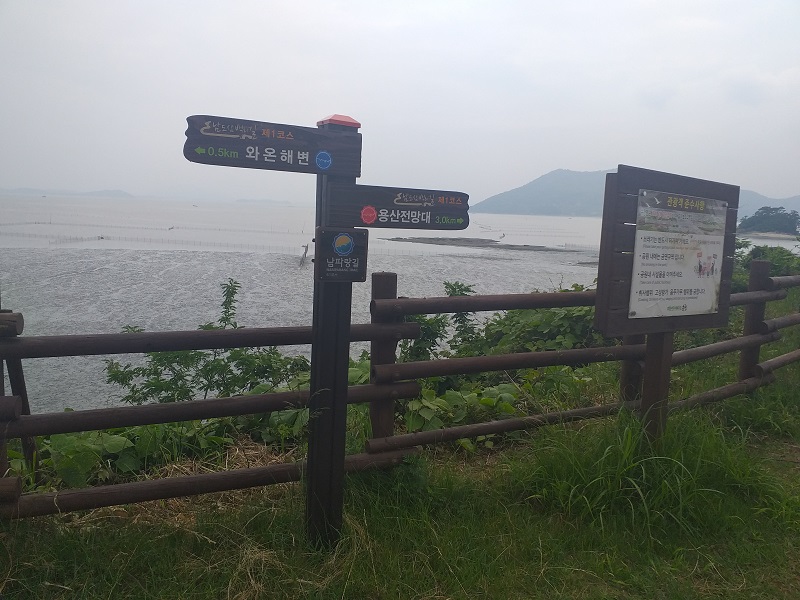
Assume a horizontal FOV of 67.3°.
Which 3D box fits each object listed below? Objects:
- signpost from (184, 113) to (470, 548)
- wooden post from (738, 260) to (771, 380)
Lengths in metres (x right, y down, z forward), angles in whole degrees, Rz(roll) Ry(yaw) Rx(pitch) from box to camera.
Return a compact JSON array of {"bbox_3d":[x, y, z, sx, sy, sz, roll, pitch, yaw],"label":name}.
[{"bbox_3d":[-0.293,0.180,2.753,1.365,1.996,0.190,-3,10,-33],"label":"signpost"},{"bbox_3d":[3.254,0.280,5.533,0.150,1.220,0.150,-3,10,-34],"label":"wooden post"}]

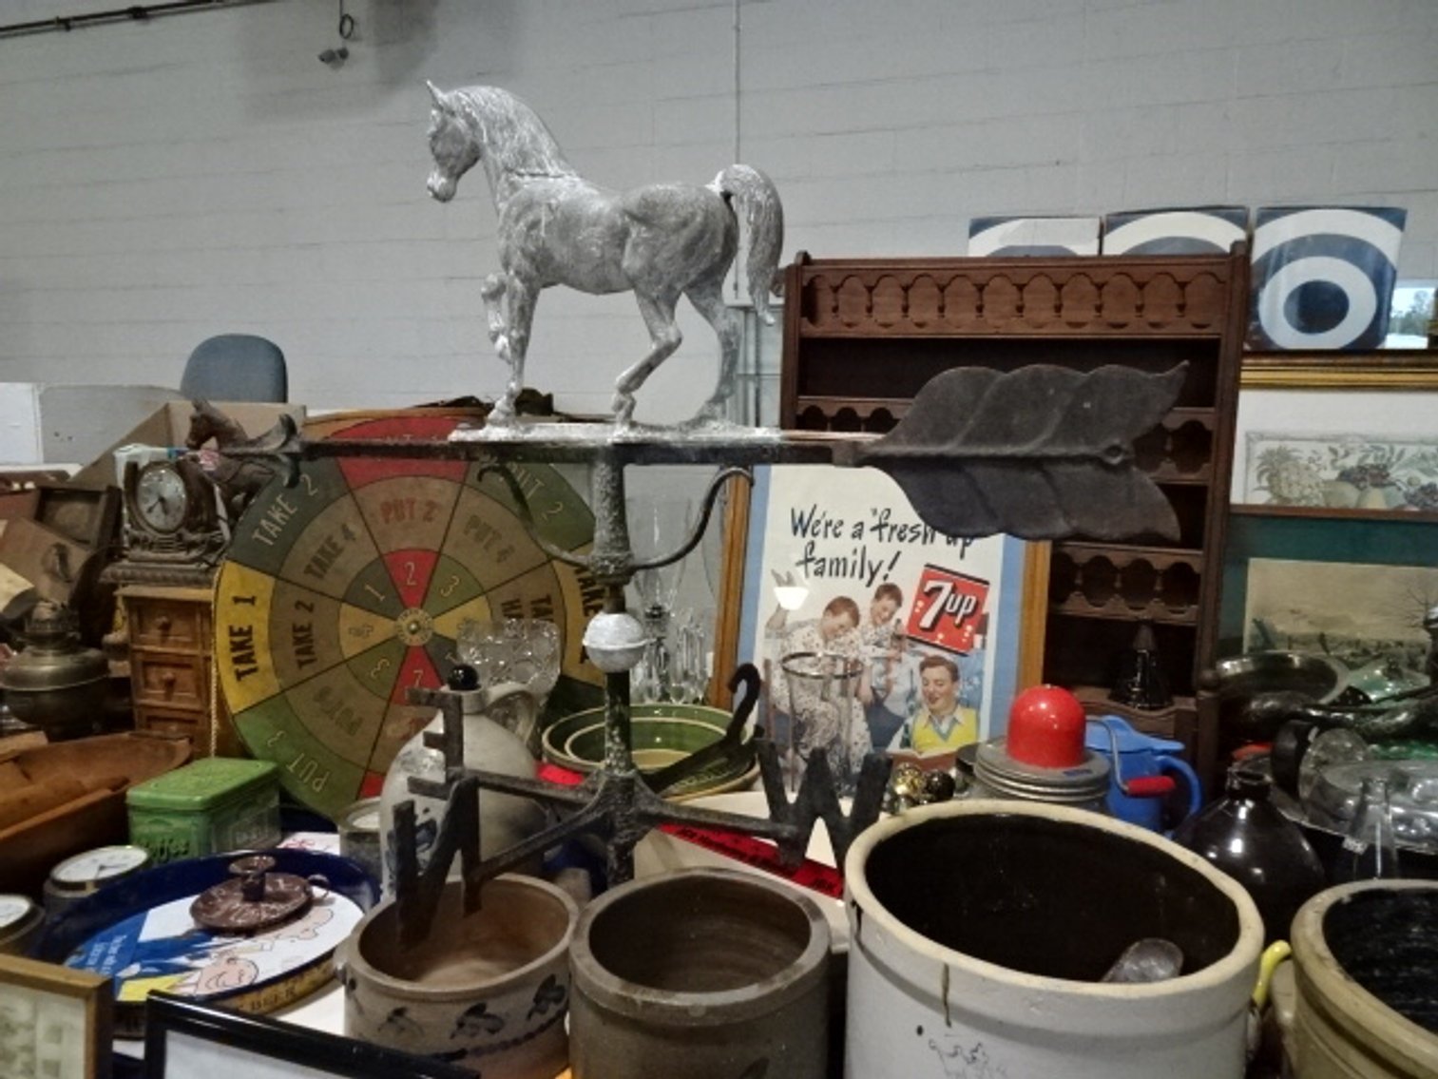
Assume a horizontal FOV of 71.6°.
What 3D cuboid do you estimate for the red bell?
[{"bbox_3d":[0.340,0.187,1.029,0.076,0.072,0.076,1,10,0],"label":"red bell"}]

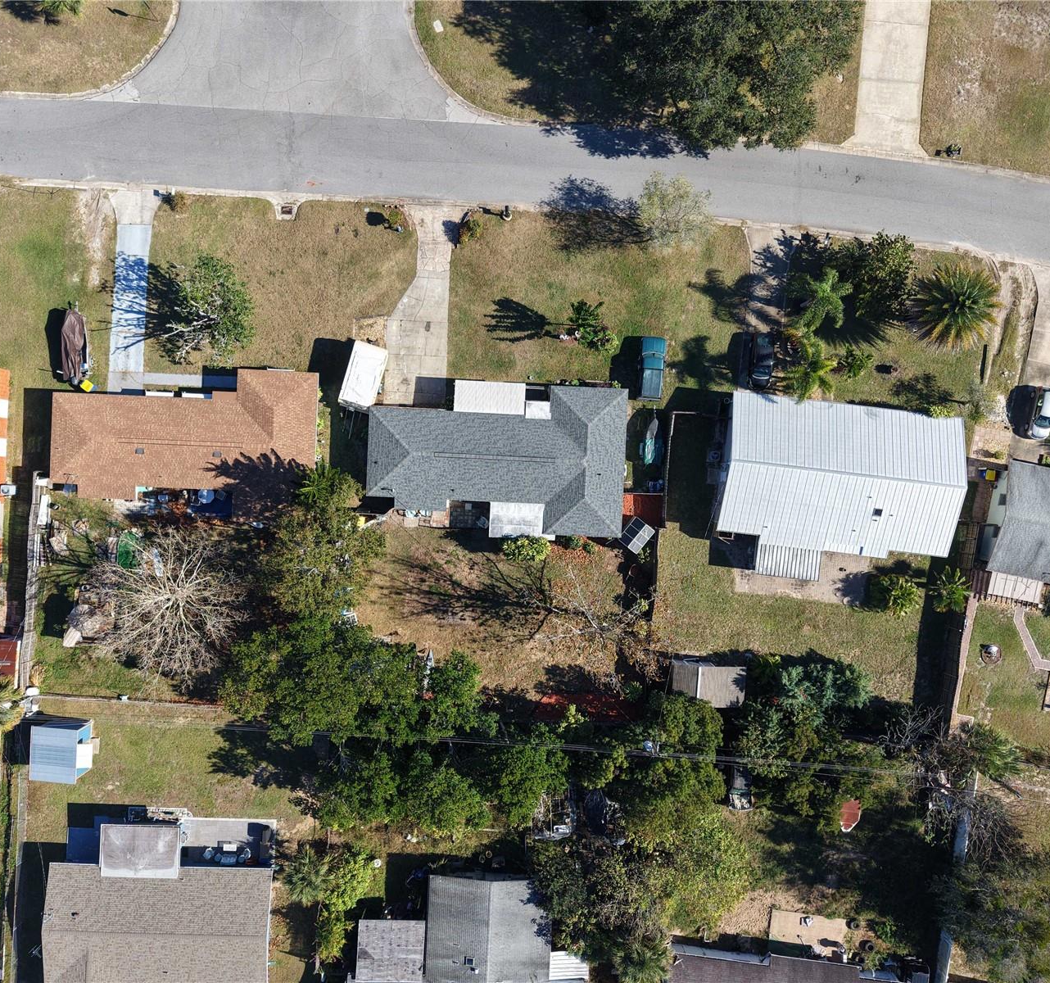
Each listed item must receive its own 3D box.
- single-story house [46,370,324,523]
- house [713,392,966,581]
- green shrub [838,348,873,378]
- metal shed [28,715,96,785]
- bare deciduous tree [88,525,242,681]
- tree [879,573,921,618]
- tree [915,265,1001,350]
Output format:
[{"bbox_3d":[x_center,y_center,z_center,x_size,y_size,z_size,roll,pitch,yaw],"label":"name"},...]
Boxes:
[{"bbox_3d":[-25.130,-3.637,67.516,19.340,4.000,11.050,2,90,-2],"label":"single-story house"},{"bbox_3d":[23.663,0.147,69.056,17.730,4.300,13.530,7,90,-2],"label":"house"},{"bbox_3d":[26.900,-10.400,74.000,2.800,1.400,2.400,0,90,0],"label":"green shrub"},{"bbox_3d":[-37.430,20.970,73.400,3.660,2.700,4.260,4,90,0],"label":"metal shed"},{"bbox_3d":[-24.673,7.919,65.023,10.650,9.200,10.650,0,90,-2],"label":"bare deciduous tree"},{"bbox_3d":[29.980,8.350,73.300,3.500,2.700,3.500,0,90,0],"label":"tree"},{"bbox_3d":[33.400,-14.240,71.900,6.600,5.600,6.500,0,90,0],"label":"tree"}]

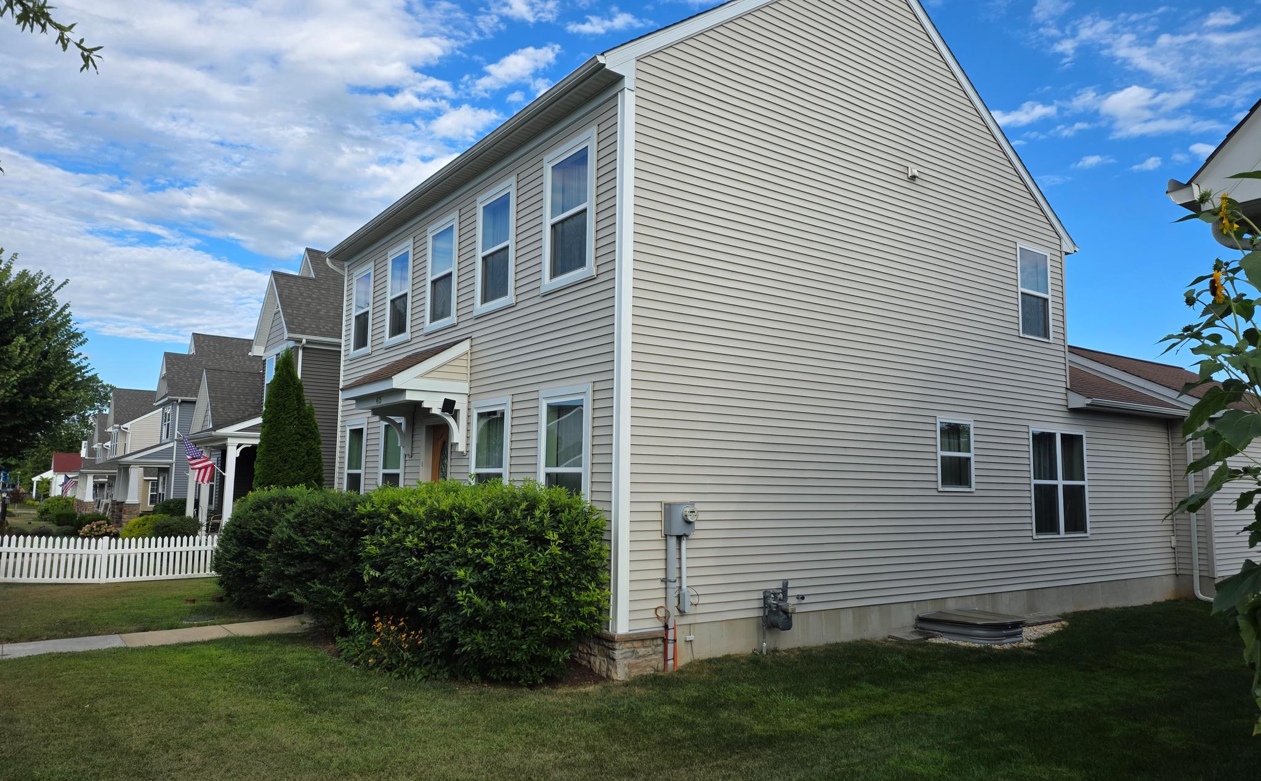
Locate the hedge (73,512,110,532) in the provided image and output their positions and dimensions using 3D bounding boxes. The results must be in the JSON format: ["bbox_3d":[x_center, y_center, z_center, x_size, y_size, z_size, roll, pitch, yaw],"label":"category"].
[{"bbox_3d":[-19.680,4.857,30.600,1.150,0.820,1.300,5,-8,-35],"label":"hedge"}]

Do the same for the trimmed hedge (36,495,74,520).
[{"bbox_3d":[-25.132,5.164,36.600,1.500,1.120,1.600,5,-8,-35],"label":"trimmed hedge"}]

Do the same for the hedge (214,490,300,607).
[{"bbox_3d":[-5.670,2.564,13.897,1.900,1.810,2.800,5,-7,-34],"label":"hedge"}]

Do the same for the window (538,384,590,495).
[{"bbox_3d":[-0.791,0.858,9.801,0.100,1.790,1.200,5,-8,-35],"label":"window"}]

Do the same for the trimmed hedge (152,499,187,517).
[{"bbox_3d":[-17.204,4.684,31.500,1.500,1.220,1.600,5,-7,-34],"label":"trimmed hedge"}]

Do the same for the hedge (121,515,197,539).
[{"bbox_3d":[-12.471,3.842,22.180,1.400,0.950,3.500,5,-7,-34],"label":"hedge"}]

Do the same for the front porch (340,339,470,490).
[{"bbox_3d":[-3.514,1.100,12.631,1.200,3.600,2.400,5,-8,-35],"label":"front porch"}]

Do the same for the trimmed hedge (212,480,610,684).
[{"bbox_3d":[-3.721,2.281,11.951,1.950,2.000,9.100,5,-8,-35],"label":"trimmed hedge"}]

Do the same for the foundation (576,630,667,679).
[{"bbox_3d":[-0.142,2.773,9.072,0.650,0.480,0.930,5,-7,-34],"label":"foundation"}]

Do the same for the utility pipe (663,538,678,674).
[{"bbox_3d":[0.448,2.293,8.978,0.100,1.430,0.100,5,-8,-35],"label":"utility pipe"}]

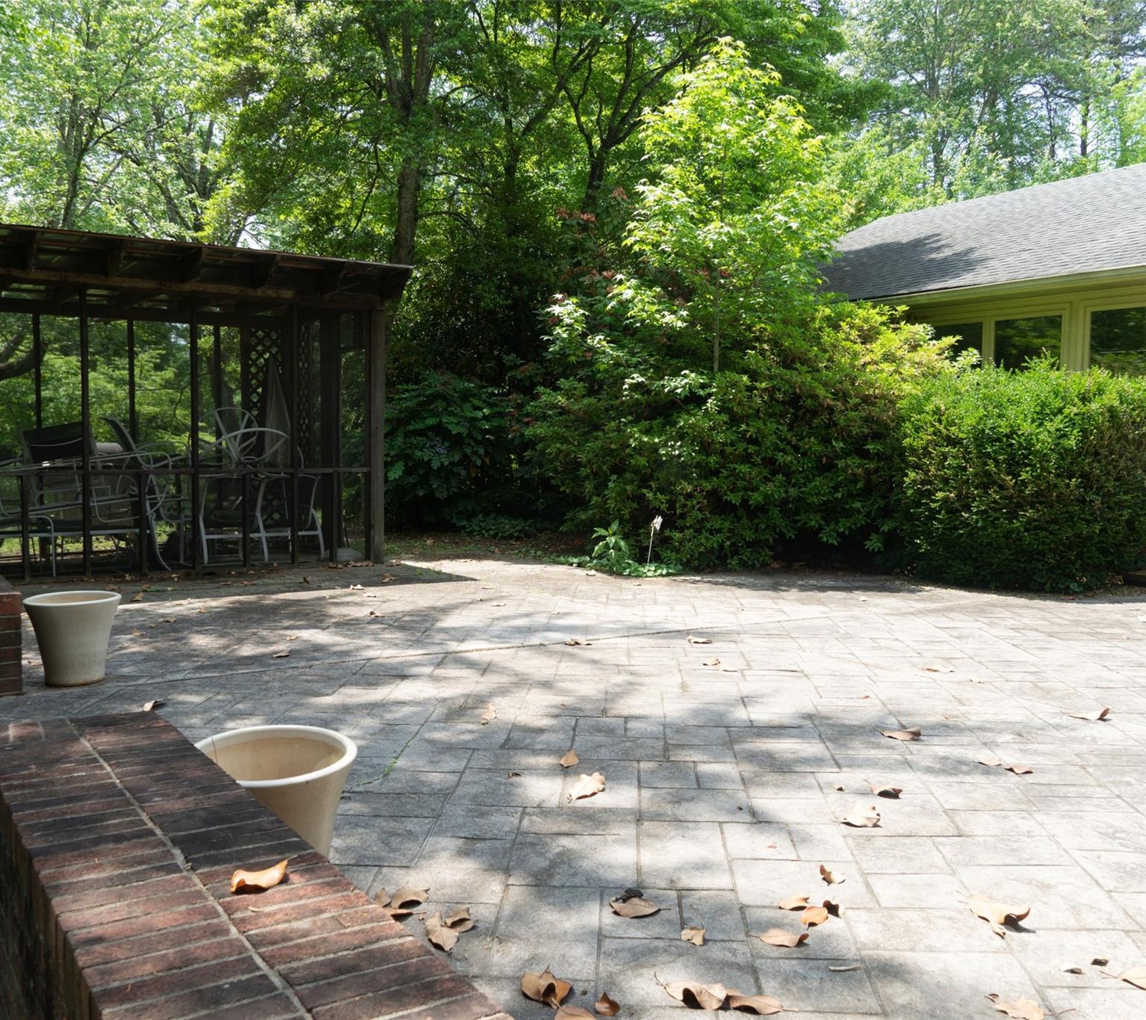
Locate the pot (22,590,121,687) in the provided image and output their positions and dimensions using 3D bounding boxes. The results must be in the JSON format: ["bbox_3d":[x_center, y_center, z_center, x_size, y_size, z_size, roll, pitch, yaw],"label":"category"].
[{"bbox_3d":[-2.297,0.598,5.287,0.418,0.389,0.418,-1,4,-17],"label":"pot"}]

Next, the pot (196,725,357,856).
[{"bbox_3d":[-0.767,0.814,2.935,0.429,0.393,0.429,0,3,0],"label":"pot"}]

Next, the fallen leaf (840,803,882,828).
[{"bbox_3d":[0.867,0.918,3.454,0.146,0.030,0.097,-3,6,-40],"label":"fallen leaf"}]

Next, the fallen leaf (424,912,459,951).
[{"bbox_3d":[-0.306,0.973,2.654,0.072,0.035,0.140,-2,5,-25],"label":"fallen leaf"}]

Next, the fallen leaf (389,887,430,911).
[{"bbox_3d":[-0.404,0.955,2.819,0.100,0.045,0.053,0,4,-5],"label":"fallen leaf"}]

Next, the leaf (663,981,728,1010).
[{"bbox_3d":[0.266,1.053,2.491,0.142,0.040,0.060,1,5,6],"label":"leaf"}]

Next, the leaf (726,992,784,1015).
[{"bbox_3d":[0.369,0.999,2.326,0.115,0.035,0.049,1,4,12],"label":"leaf"}]

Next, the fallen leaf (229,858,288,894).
[{"bbox_3d":[-0.489,0.570,1.787,0.094,0.035,0.056,-1,4,-22],"label":"fallen leaf"}]

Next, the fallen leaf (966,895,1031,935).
[{"bbox_3d":[1.015,0.964,2.732,0.144,0.045,0.104,4,6,40],"label":"fallen leaf"}]

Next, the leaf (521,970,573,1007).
[{"bbox_3d":[-0.056,1.048,2.516,0.118,0.045,0.085,0,5,-5],"label":"leaf"}]

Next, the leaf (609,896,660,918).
[{"bbox_3d":[0.159,1.018,2.942,0.136,0.026,0.078,1,5,12],"label":"leaf"}]

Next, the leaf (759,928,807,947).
[{"bbox_3d":[0.508,1.033,2.772,0.114,0.027,0.050,1,5,10],"label":"leaf"}]

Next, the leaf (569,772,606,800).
[{"bbox_3d":[0.047,0.894,3.722,0.099,0.035,0.169,3,5,30],"label":"leaf"}]

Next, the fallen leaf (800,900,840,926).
[{"bbox_3d":[0.624,1.018,2.898,0.100,0.034,0.072,-1,5,-10],"label":"fallen leaf"}]

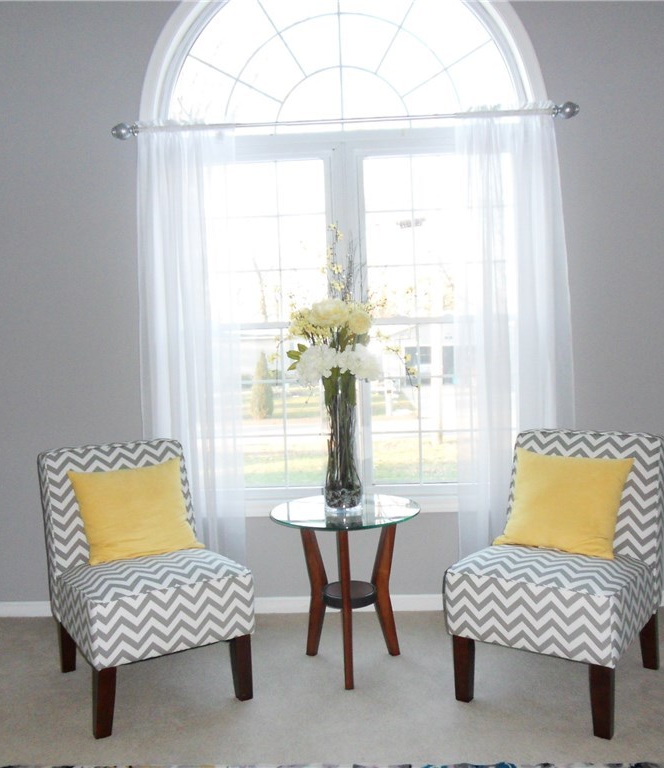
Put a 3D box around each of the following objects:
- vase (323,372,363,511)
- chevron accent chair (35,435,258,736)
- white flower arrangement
[{"bbox_3d":[0.043,0.220,2.738,0.135,0.517,0.135,-2,2,0],"label":"vase"},{"bbox_3d":[-0.719,0.695,2.703,0.556,0.846,0.790,-3,2,-31],"label":"chevron accent chair"},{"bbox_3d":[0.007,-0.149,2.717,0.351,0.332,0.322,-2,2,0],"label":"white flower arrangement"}]

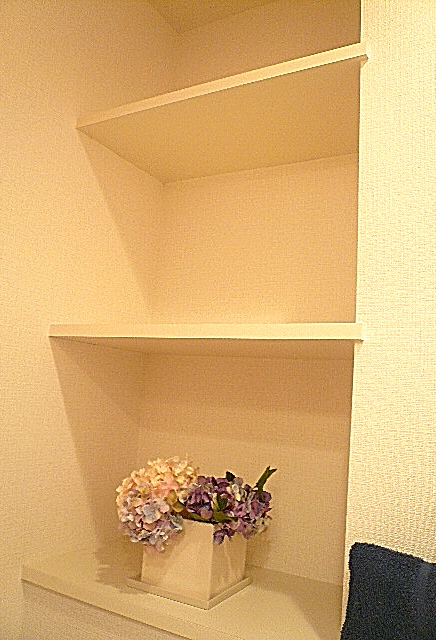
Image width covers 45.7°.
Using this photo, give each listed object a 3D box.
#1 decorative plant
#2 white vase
[{"bbox_3d":[-0.046,0.333,0.942,0.270,0.153,0.180,0,-10,29],"label":"decorative plant"},{"bbox_3d":[-0.043,0.420,0.958,0.164,0.130,0.165,0,-10,29],"label":"white vase"}]

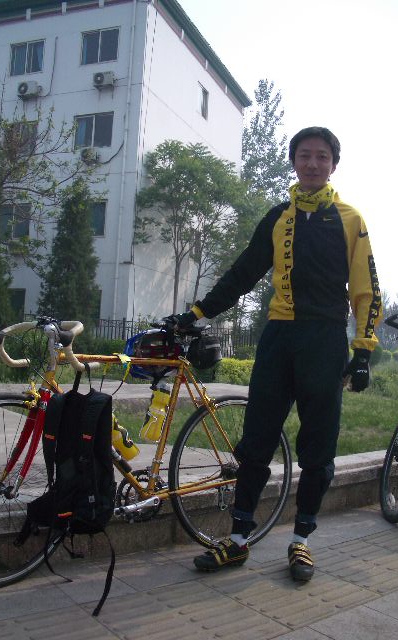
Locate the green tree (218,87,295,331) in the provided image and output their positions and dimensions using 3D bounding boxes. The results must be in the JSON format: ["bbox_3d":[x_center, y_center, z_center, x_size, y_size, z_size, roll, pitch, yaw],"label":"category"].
[{"bbox_3d":[3.280,-5.950,37.000,4.400,15.700,4.400,3,-2,0],"label":"green tree"}]

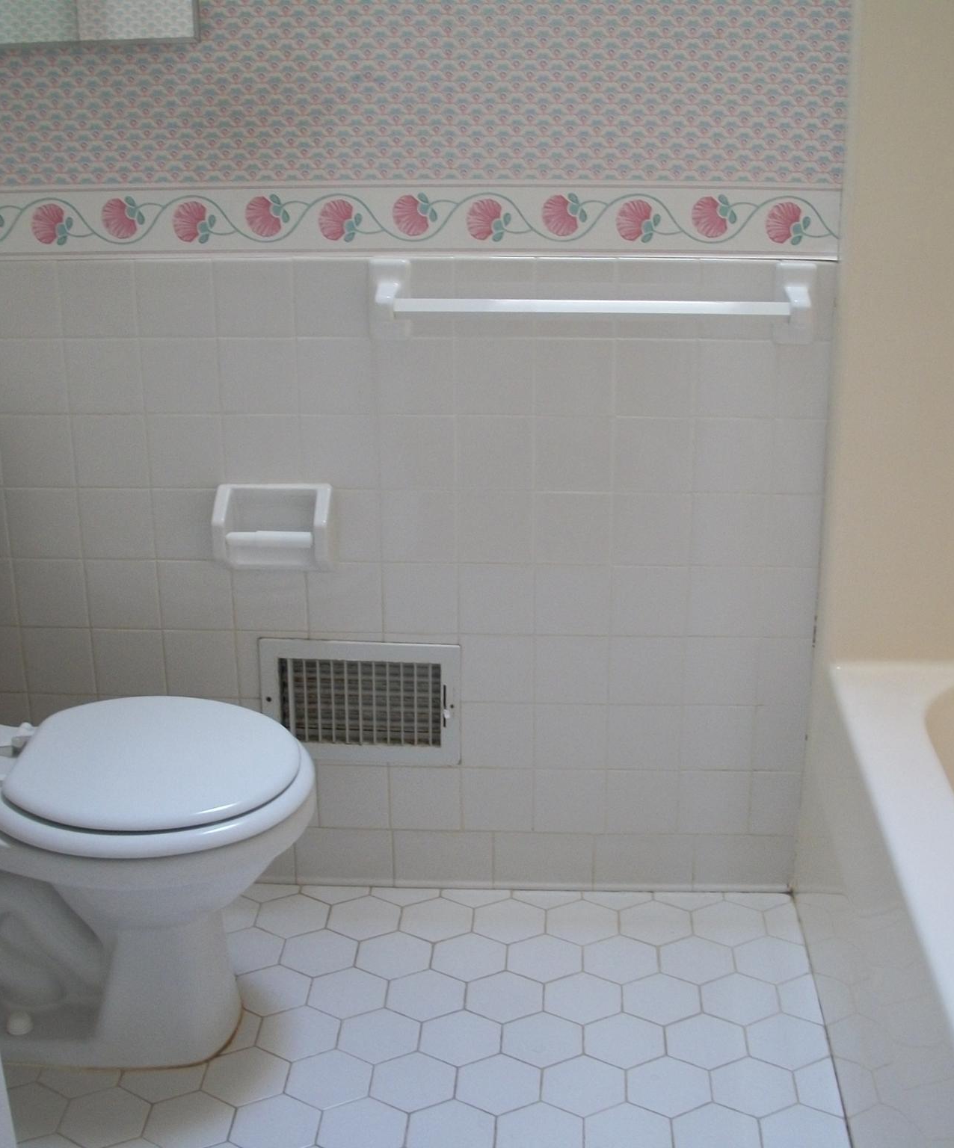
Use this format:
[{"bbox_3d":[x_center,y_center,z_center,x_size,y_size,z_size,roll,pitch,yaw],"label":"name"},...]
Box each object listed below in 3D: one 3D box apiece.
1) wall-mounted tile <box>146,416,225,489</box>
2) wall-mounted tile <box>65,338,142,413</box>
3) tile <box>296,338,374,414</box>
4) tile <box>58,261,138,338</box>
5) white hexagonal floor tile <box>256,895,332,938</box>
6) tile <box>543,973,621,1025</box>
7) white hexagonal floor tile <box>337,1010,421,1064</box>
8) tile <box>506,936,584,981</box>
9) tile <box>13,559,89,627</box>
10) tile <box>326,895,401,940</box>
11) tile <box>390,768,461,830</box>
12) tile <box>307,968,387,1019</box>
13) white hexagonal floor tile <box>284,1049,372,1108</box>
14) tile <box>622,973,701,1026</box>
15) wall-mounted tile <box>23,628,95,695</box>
[{"bbox_3d":[-0.408,-0.172,2.191,0.107,0.107,0.009,1,20,3],"label":"wall-mounted tile"},{"bbox_3d":[-0.519,-0.275,2.160,0.108,0.108,0.009,1,20,3],"label":"wall-mounted tile"},{"bbox_3d":[-0.192,-0.273,2.140,0.107,0.107,0.009,1,20,3],"label":"tile"},{"bbox_3d":[-0.519,-0.376,2.123,0.107,0.104,0.009,1,20,3],"label":"tile"},{"bbox_3d":[-0.279,0.518,2.327,0.106,0.009,0.122,1,20,3],"label":"white hexagonal floor tile"},{"bbox_3d":[0.147,0.590,2.137,0.108,0.009,0.125,0,21,3],"label":"tile"},{"bbox_3d":[-0.132,0.631,2.106,0.109,0.009,0.126,1,20,3],"label":"white hexagonal floor tile"},{"bbox_3d":[0.098,0.557,2.228,0.108,0.009,0.125,0,21,3],"label":"tile"},{"bbox_3d":[-0.625,0.027,2.277,0.108,0.108,0.010,1,20,4],"label":"tile"},{"bbox_3d":[-0.169,0.522,2.331,0.108,0.009,0.125,0,21,3],"label":"tile"},{"bbox_3d":[-0.078,0.341,2.363,0.108,0.108,0.009,1,20,3],"label":"tile"},{"bbox_3d":[-0.184,0.597,2.198,0.109,0.009,0.126,1,20,3],"label":"tile"},{"bbox_3d":[-0.187,0.650,1.981,0.108,0.009,0.125,1,20,3],"label":"white hexagonal floor tile"},{"bbox_3d":[0.254,0.588,2.126,0.108,0.010,0.125,1,20,4],"label":"tile"},{"bbox_3d":[-0.621,0.132,2.315,0.107,0.107,0.009,1,20,3],"label":"wall-mounted tile"}]

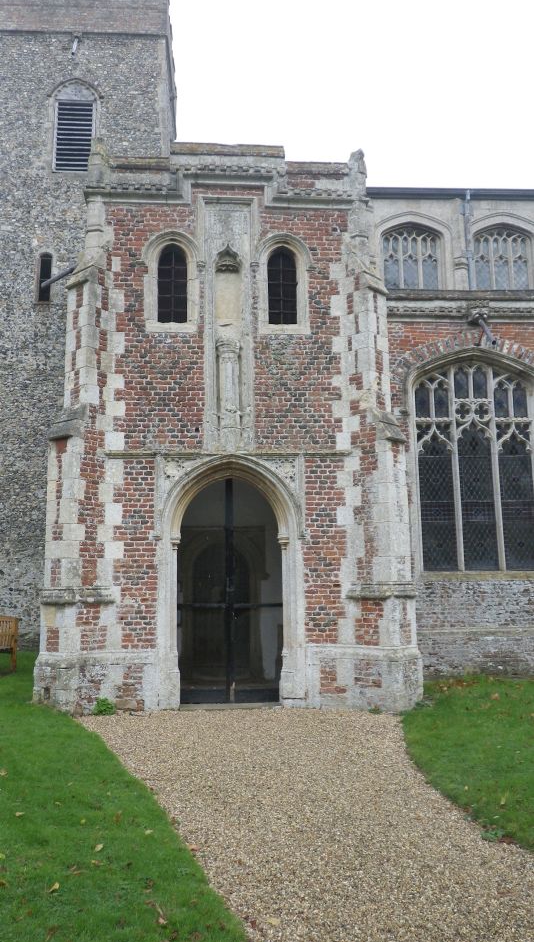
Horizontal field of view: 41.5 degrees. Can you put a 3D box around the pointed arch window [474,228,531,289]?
[{"bbox_3d":[5.720,-5.116,17.114,1.396,1.659,0.220,0,-10,-4],"label":"pointed arch window"}]

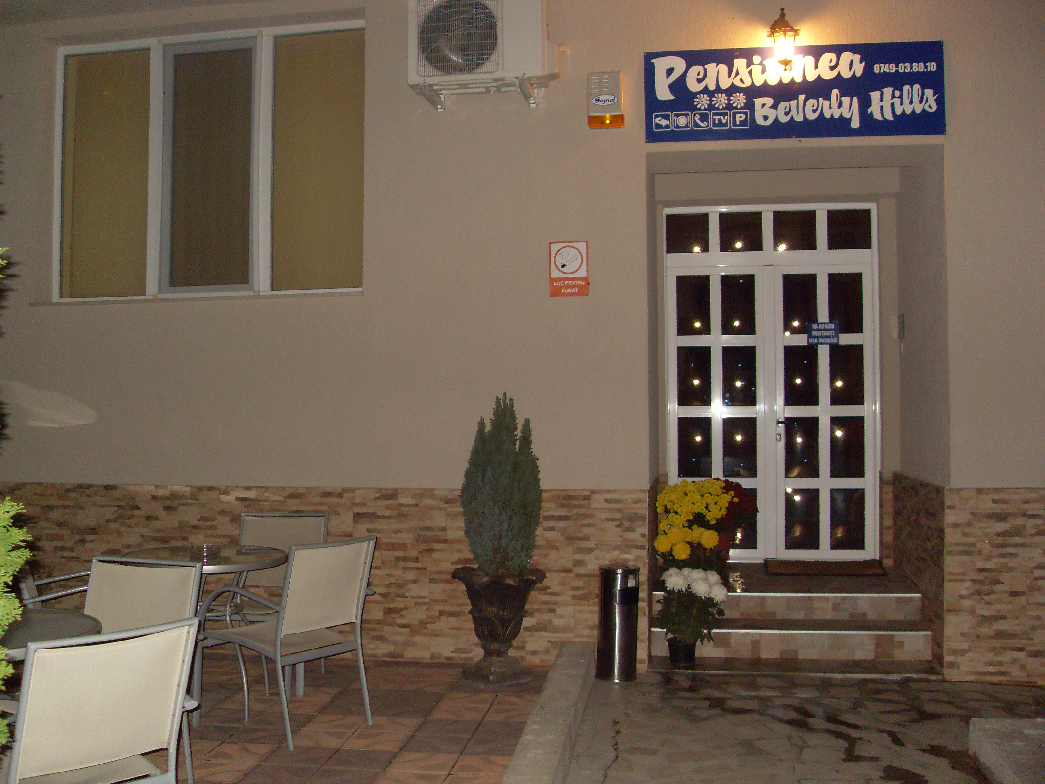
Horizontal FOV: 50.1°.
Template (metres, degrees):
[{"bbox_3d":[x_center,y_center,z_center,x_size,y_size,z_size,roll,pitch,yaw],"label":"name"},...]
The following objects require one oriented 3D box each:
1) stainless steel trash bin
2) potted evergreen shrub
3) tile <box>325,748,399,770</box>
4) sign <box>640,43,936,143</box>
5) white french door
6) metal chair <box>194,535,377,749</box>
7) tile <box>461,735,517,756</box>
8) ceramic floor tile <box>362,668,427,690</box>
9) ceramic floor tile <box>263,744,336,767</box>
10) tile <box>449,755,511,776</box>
[{"bbox_3d":[0.499,1.214,5.865,0.212,0.600,0.212,1,-1,0],"label":"stainless steel trash bin"},{"bbox_3d":[-0.140,0.779,6.114,0.502,1.536,0.502,-1,-1,9],"label":"potted evergreen shrub"},{"bbox_3d":[-0.622,1.436,4.356,0.250,0.014,0.250,0,-3,6],"label":"tile"},{"bbox_3d":[1.488,-1.651,6.163,1.608,0.507,0.020,-1,-1,9],"label":"sign"},{"bbox_3d":[1.768,-0.066,7.904,1.460,2.514,0.080,-1,-1,9],"label":"white french door"},{"bbox_3d":[-1.078,1.103,5.144,0.660,0.850,0.565,-1,-2,39],"label":"metal chair"},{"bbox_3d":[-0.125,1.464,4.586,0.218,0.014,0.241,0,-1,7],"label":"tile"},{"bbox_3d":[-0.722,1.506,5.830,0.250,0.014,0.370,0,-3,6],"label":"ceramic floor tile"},{"bbox_3d":[-0.871,1.438,4.400,0.250,0.014,0.250,0,-3,6],"label":"ceramic floor tile"},{"bbox_3d":[-0.148,1.431,4.257,0.230,0.014,0.250,0,-3,6],"label":"tile"}]

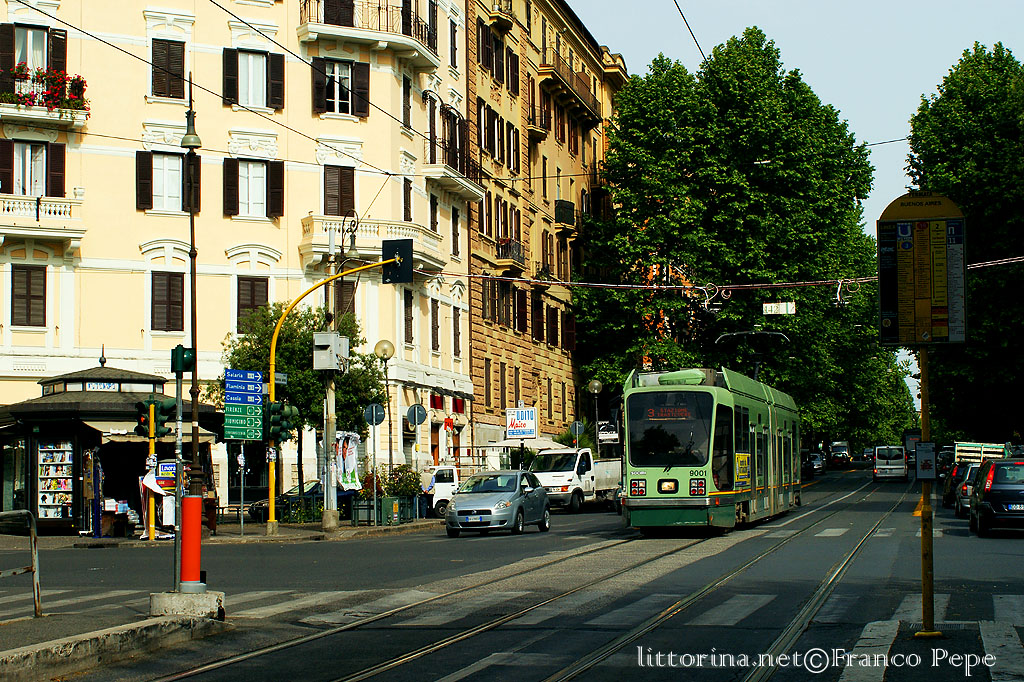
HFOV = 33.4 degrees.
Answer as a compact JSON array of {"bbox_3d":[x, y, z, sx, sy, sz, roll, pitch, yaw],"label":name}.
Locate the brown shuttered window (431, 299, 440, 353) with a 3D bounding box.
[{"bbox_3d":[-3.045,-0.635,67.673,0.120,2.054,1.020,-2,-5,14],"label":"brown shuttered window"}]

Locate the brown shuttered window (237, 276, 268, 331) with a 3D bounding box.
[{"bbox_3d":[-9.689,-1.346,63.966,1.246,2.133,0.200,2,-6,-28],"label":"brown shuttered window"}]

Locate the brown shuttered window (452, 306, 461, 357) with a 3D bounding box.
[{"bbox_3d":[-2.281,-0.369,70.678,0.120,2.062,1.020,-2,-5,14],"label":"brown shuttered window"}]

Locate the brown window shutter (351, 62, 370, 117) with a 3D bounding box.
[{"bbox_3d":[-5.518,-9.267,62.993,0.600,2.050,0.070,2,-6,-28],"label":"brown window shutter"}]

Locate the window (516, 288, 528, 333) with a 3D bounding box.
[{"bbox_3d":[0.514,-1.554,87.636,0.280,2.143,1.150,-2,-5,14],"label":"window"}]

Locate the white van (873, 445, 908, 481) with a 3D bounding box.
[{"bbox_3d":[21.725,7.071,98.000,1.900,1.960,4.750,-2,-4,14],"label":"white van"}]

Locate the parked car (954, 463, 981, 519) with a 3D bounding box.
[{"bbox_3d":[12.652,3.928,45.187,1.660,1.400,3.950,-2,-4,14],"label":"parked car"}]

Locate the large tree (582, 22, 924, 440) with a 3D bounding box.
[{"bbox_3d":[10.809,-3.728,80.000,14.500,21.665,13.500,-2,-5,14],"label":"large tree"}]

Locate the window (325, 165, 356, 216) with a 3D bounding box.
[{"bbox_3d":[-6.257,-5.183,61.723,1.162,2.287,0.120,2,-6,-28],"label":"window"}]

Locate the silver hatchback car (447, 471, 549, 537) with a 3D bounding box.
[{"bbox_3d":[-0.273,3.798,40.156,1.690,1.490,4.030,-2,-4,15],"label":"silver hatchback car"}]

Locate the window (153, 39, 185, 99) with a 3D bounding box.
[{"bbox_3d":[-11.995,-9.508,59.670,1.162,2.040,0.100,2,-6,-28],"label":"window"}]

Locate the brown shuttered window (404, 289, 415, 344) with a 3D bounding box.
[{"bbox_3d":[-3.895,-0.941,64.329,0.120,2.063,1.020,-2,-5,14],"label":"brown shuttered window"}]

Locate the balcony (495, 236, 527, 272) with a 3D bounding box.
[{"bbox_3d":[-0.031,-4.160,84.935,0.859,1.258,2.823,-2,-5,14],"label":"balcony"}]

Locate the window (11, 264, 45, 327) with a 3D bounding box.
[{"bbox_3d":[-16.064,-1.503,56.740,1.145,2.041,0.100,2,-6,-28],"label":"window"}]

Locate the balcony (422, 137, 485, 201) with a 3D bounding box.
[{"bbox_3d":[-2.308,-6.915,70.315,0.900,1.428,6.189,-2,-5,14],"label":"balcony"}]

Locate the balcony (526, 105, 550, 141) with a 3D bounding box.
[{"bbox_3d":[1.302,-11.005,86.124,0.750,1.550,2.000,-2,-5,14],"label":"balcony"}]

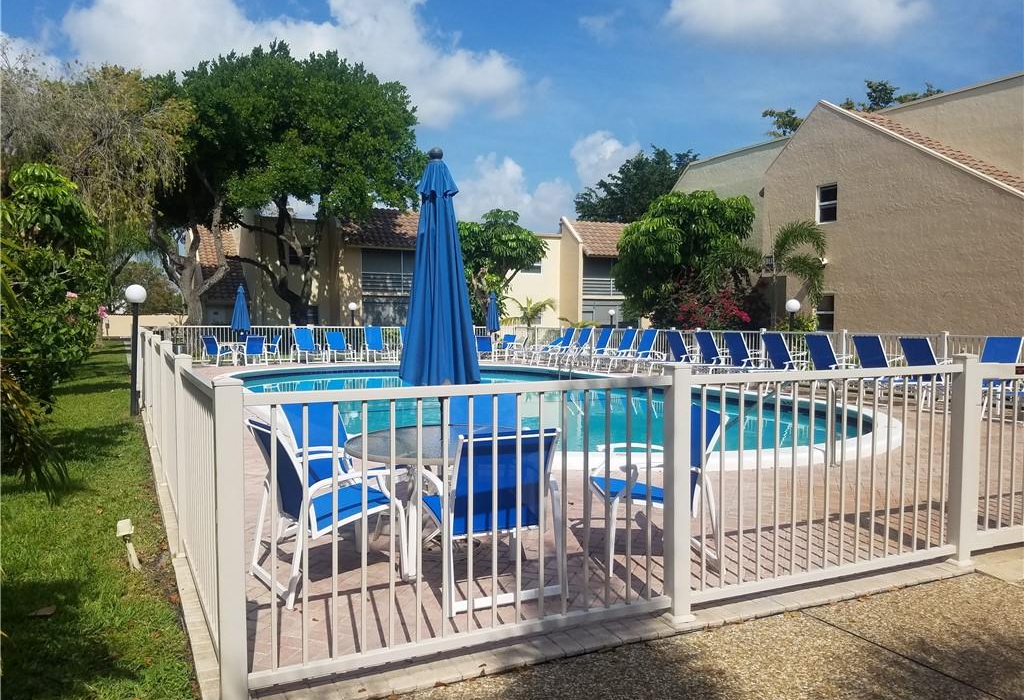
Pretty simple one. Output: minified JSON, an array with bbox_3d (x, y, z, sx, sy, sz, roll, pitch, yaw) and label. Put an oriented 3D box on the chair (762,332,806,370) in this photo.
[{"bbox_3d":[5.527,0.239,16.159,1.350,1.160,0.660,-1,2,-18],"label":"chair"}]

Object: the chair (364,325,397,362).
[{"bbox_3d":[-4.560,-0.199,26.815,0.680,1.170,1.600,-1,3,-27],"label":"chair"}]

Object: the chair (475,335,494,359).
[{"bbox_3d":[-0.930,-0.103,27.519,0.650,0.920,0.720,0,2,12],"label":"chair"}]

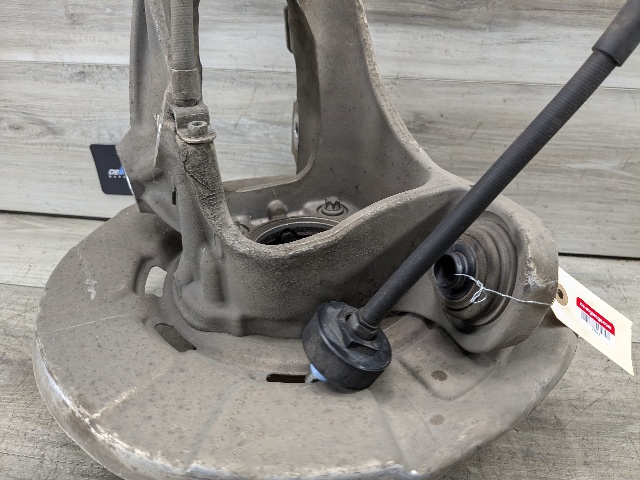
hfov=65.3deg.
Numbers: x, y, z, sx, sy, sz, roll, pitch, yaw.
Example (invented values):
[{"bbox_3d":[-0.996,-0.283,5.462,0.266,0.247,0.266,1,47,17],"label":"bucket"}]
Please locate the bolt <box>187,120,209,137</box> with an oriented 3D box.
[{"bbox_3d":[-0.065,-0.059,0.268,0.010,0.006,0.010,1,35,0],"label":"bolt"}]

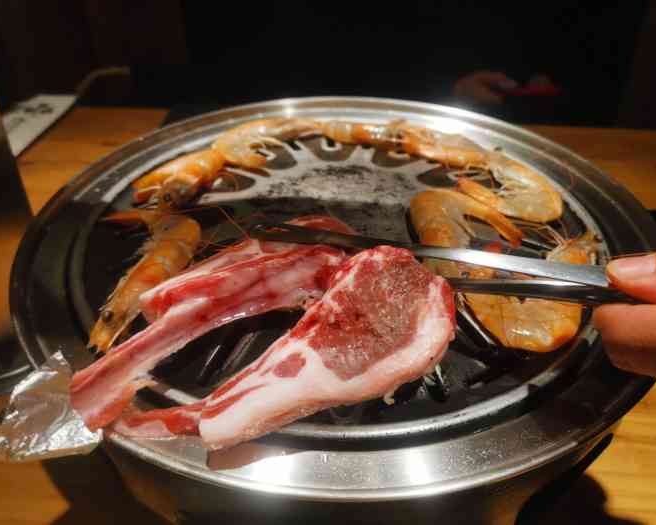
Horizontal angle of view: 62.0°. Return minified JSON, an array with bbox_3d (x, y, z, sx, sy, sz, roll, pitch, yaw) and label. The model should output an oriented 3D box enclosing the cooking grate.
[{"bbox_3d":[0.007,-0.020,0.322,0.293,0.022,0.293,-1,38,0],"label":"cooking grate"}]

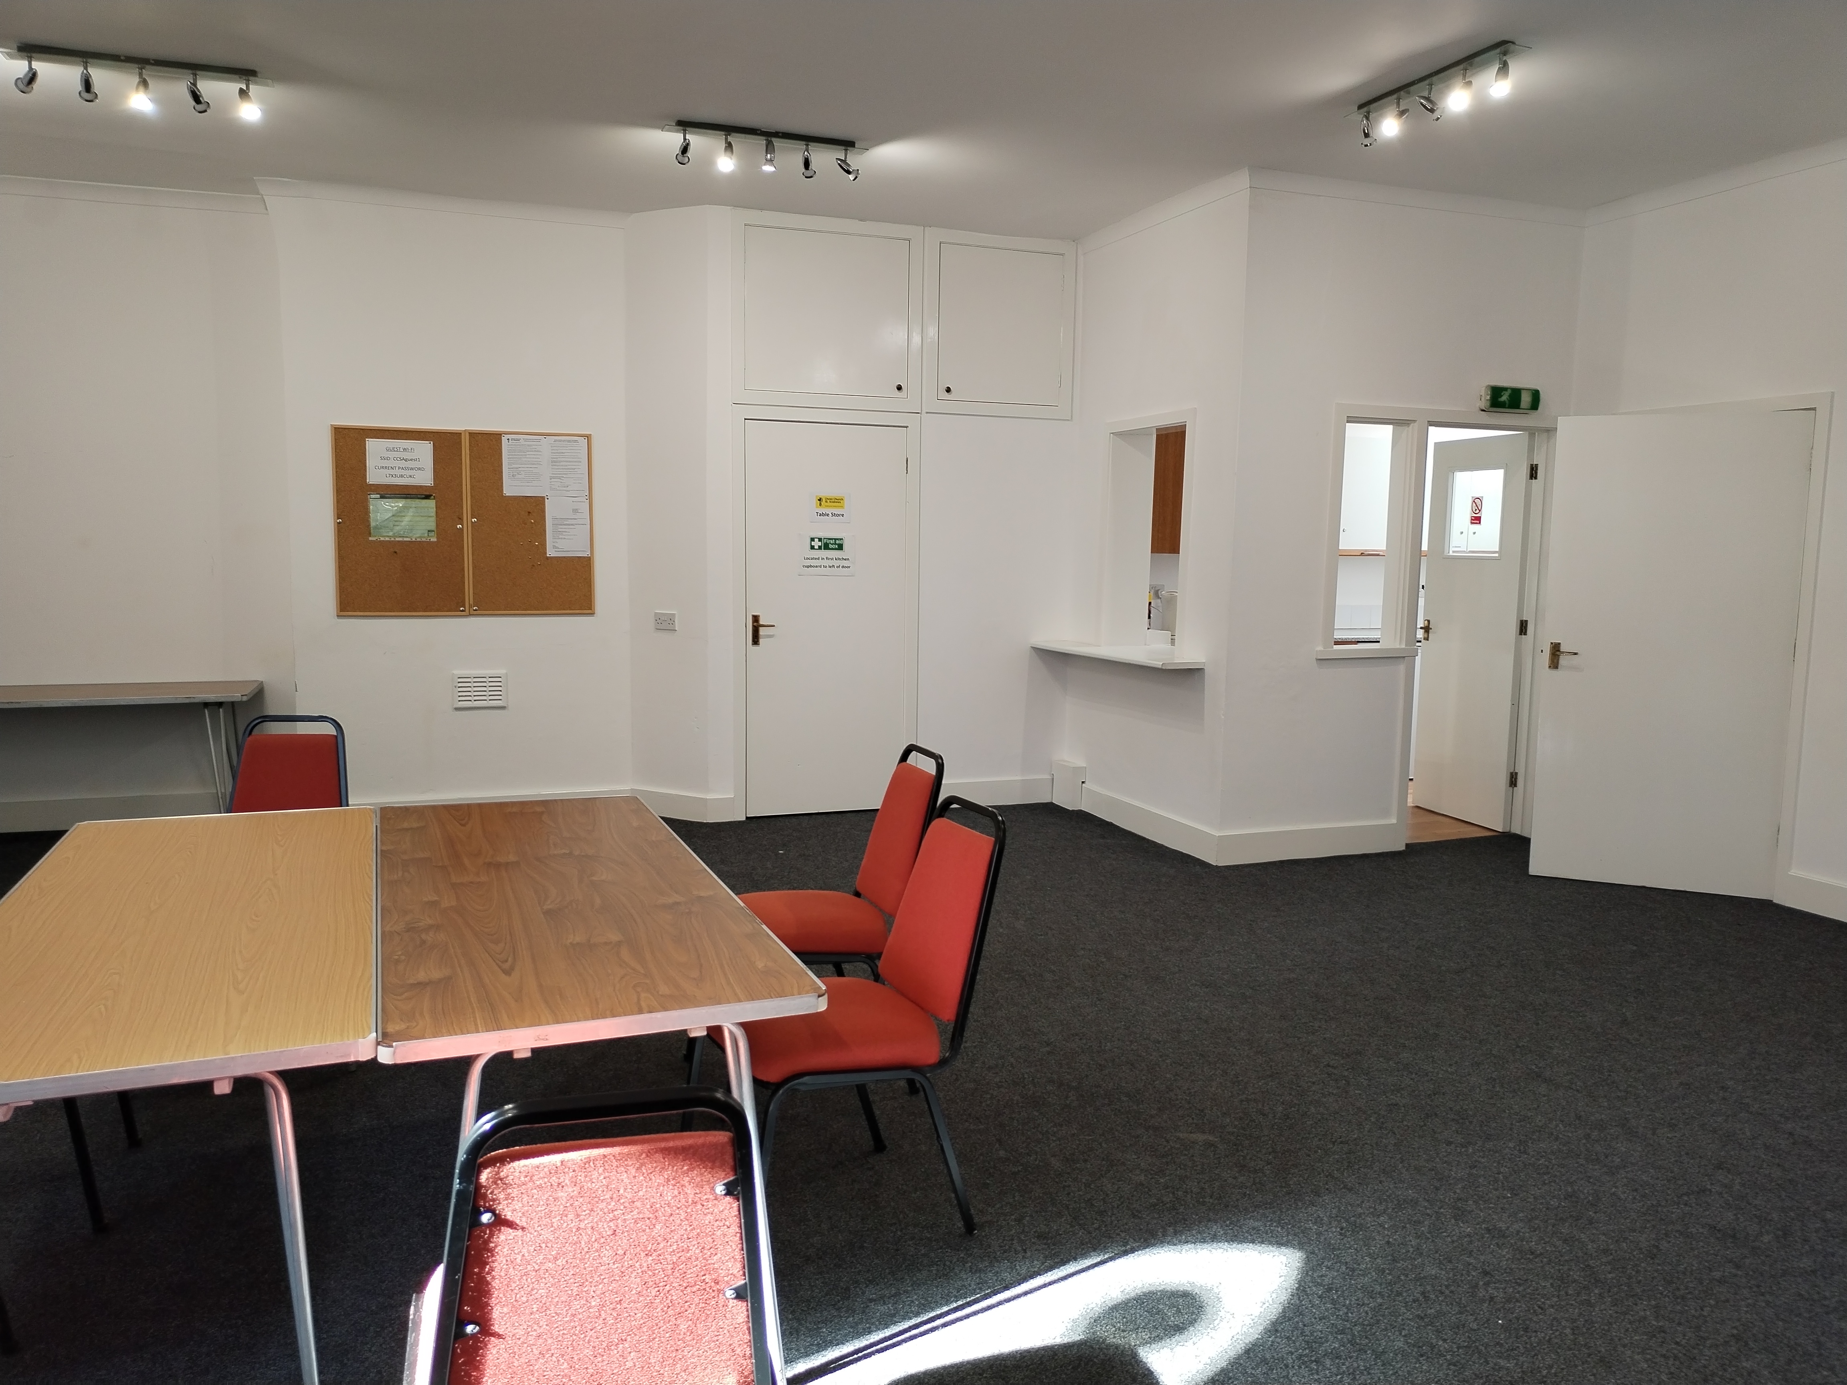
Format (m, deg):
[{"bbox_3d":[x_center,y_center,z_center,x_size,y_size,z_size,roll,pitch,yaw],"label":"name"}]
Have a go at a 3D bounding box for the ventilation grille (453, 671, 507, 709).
[{"bbox_3d":[-2.180,-0.012,6.832,0.254,0.182,0.020,-1,7,-19],"label":"ventilation grille"}]

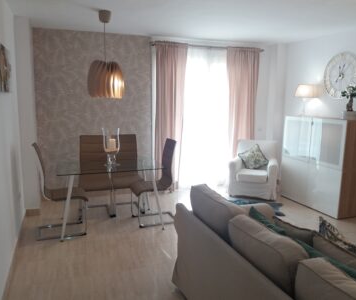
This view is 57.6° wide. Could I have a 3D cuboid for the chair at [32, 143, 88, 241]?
[{"bbox_3d":[-1.320,0.432,3.667,0.550,1.040,0.420,-2,9,-20],"label":"chair"}]

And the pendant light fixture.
[{"bbox_3d":[-0.821,-1.070,3.679,0.420,0.960,0.420,-2,9,-20],"label":"pendant light fixture"}]

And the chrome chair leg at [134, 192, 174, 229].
[{"bbox_3d":[-0.292,0.699,4.092,0.500,0.410,0.400,-2,9,-20],"label":"chrome chair leg"}]

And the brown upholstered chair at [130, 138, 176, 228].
[{"bbox_3d":[-0.299,0.395,4.033,0.540,1.030,0.420,-2,9,-20],"label":"brown upholstered chair"}]

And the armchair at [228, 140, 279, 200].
[{"bbox_3d":[1.269,0.321,5.345,0.730,0.830,0.720,3,9,17],"label":"armchair"}]

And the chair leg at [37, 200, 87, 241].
[{"bbox_3d":[-1.325,0.746,3.702,0.510,0.410,0.400,-2,9,-20],"label":"chair leg"}]

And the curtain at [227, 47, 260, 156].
[{"bbox_3d":[1.131,-0.544,5.692,0.640,2.380,0.110,-2,9,-20],"label":"curtain"}]

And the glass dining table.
[{"bbox_3d":[-0.826,0.548,3.950,1.190,0.740,0.820,-2,9,-20],"label":"glass dining table"}]

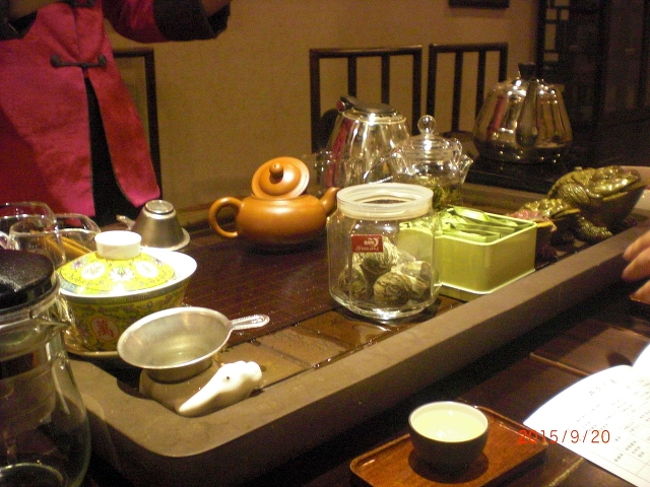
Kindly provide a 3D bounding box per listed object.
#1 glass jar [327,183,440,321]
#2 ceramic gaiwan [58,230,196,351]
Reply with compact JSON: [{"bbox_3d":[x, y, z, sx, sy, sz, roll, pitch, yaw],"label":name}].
[{"bbox_3d":[0.053,0.005,0.638,0.099,0.101,0.099,-1,18,0],"label":"glass jar"},{"bbox_3d":[-0.156,0.034,0.566,0.110,0.085,0.110,-1,18,0],"label":"ceramic gaiwan"}]

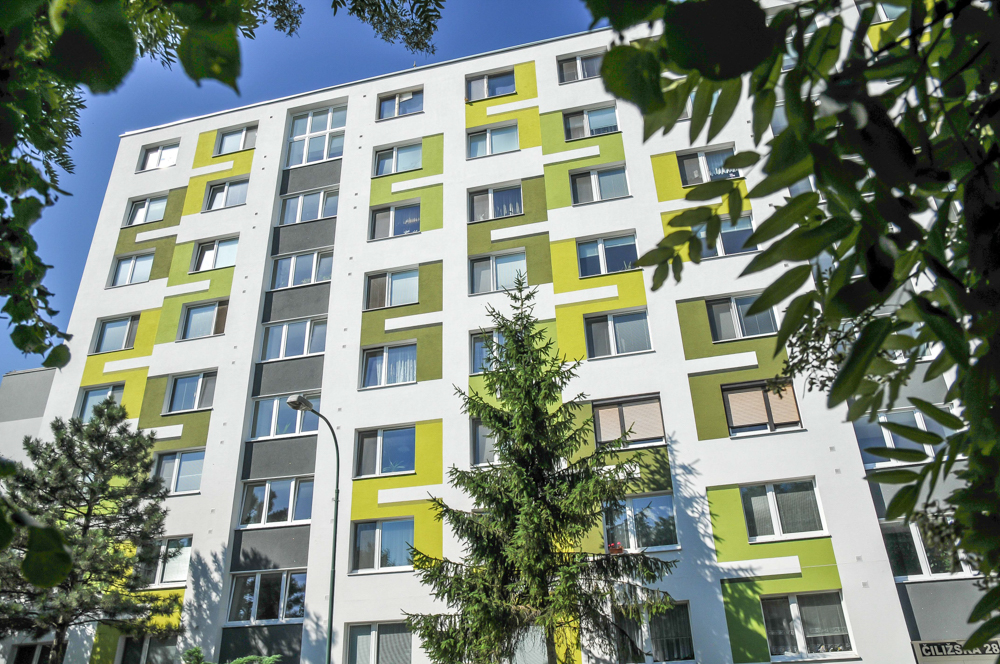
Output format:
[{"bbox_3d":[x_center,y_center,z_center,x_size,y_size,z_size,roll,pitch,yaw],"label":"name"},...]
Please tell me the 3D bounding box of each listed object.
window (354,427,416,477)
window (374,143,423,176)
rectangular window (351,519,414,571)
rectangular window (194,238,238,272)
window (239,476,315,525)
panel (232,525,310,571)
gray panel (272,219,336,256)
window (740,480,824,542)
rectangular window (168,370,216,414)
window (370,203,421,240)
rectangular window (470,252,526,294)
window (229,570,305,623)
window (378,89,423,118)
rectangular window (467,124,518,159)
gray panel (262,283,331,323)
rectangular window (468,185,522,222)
[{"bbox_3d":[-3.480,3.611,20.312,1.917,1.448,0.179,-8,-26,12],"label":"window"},{"bbox_3d":[-3.870,-6.455,25.389,1.883,1.407,0.160,-8,-26,12],"label":"window"},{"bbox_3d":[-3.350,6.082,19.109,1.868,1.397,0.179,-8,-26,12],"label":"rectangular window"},{"bbox_3d":[-10.837,-2.946,25.626,1.873,1.407,0.160,-8,-26,12],"label":"rectangular window"},{"bbox_3d":[-6.919,5.269,20.739,2.480,1.409,0.198,-8,-26,12],"label":"window"},{"bbox_3d":[-6.862,6.544,20.123,2.664,1.218,0.150,-8,-26,12],"label":"panel"},{"bbox_3d":[-7.307,-3.556,25.000,2.620,1.250,0.140,-8,-26,12],"label":"gray panel"},{"bbox_3d":[7.211,4.563,17.028,1.904,1.487,0.150,-8,-26,12],"label":"window"},{"bbox_3d":[-10.680,2.097,23.074,1.980,1.529,0.150,-8,-26,12],"label":"rectangular window"},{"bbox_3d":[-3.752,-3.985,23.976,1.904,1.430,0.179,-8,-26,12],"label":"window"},{"bbox_3d":[-0.064,-1.966,22.100,1.971,1.542,0.150,-8,-26,12],"label":"rectangular window"},{"bbox_3d":[-6.832,7.763,19.508,2.580,1.470,0.160,-8,-26,12],"label":"window"},{"bbox_3d":[-3.932,-9.027,26.494,1.970,1.460,0.150,-8,-26,12],"label":"window"},{"bbox_3d":[-0.253,-6.962,24.644,1.886,1.407,0.160,-8,-26,12],"label":"rectangular window"},{"bbox_3d":[-7.205,-1.038,23.781,2.620,1.250,0.140,-8,-26,12],"label":"gray panel"},{"bbox_3d":[-0.161,-4.515,23.332,1.981,1.500,0.150,-8,-26,12],"label":"rectangular window"}]

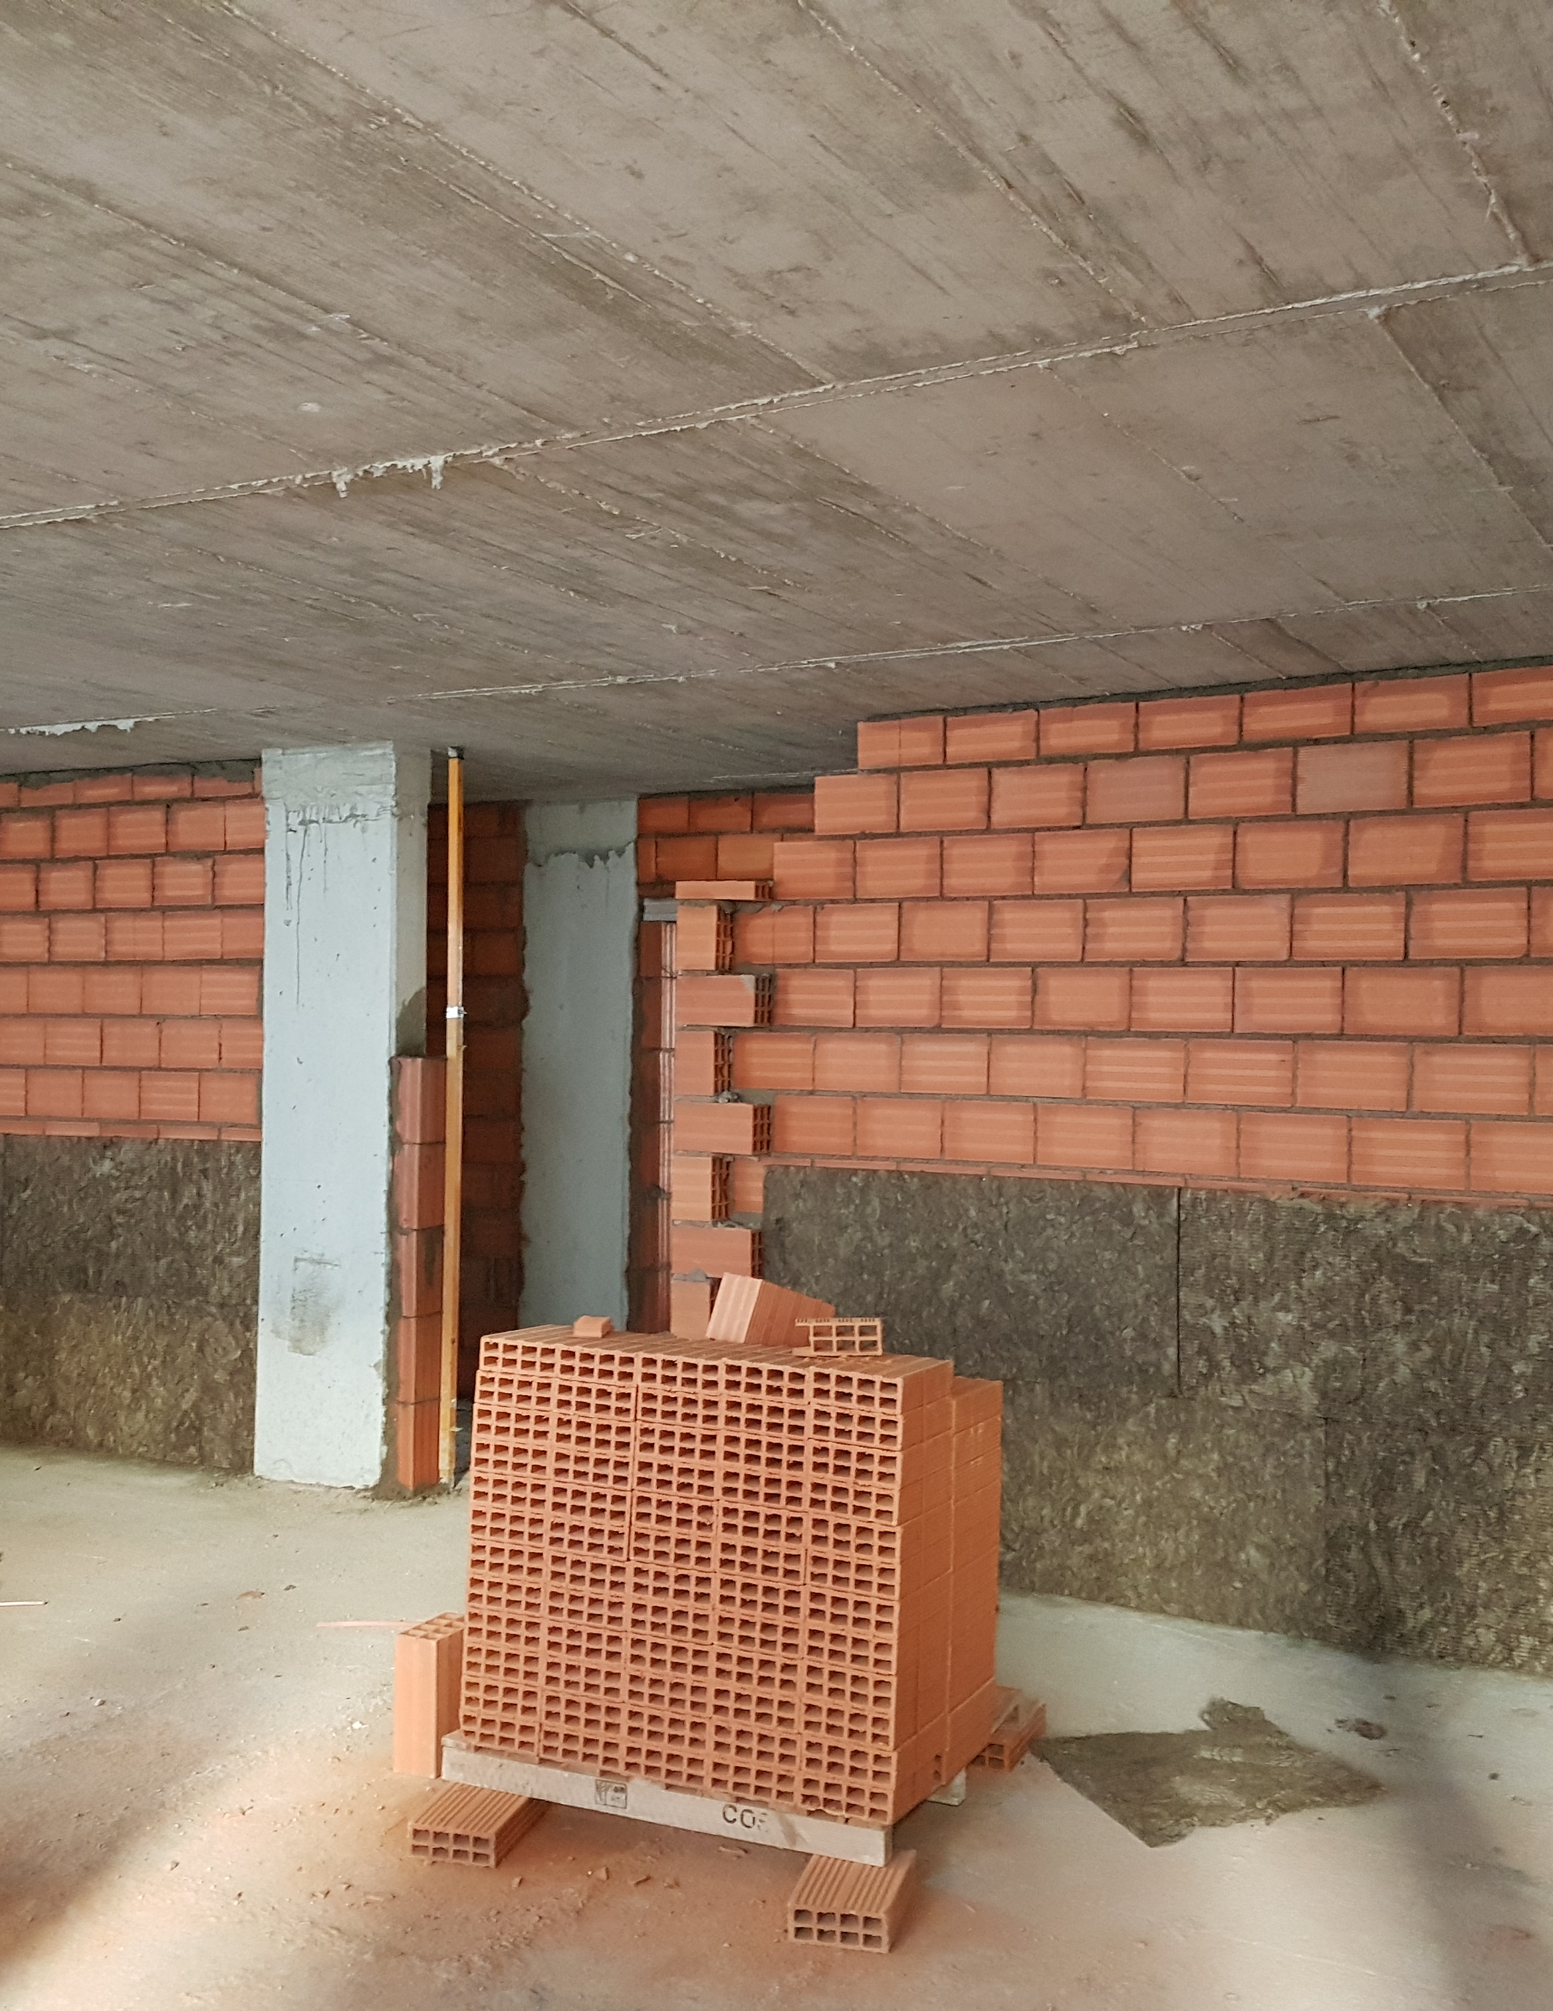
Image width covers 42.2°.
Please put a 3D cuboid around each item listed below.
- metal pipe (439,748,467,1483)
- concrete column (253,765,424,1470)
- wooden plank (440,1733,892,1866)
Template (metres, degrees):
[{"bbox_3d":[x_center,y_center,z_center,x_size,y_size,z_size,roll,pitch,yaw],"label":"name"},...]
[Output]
[{"bbox_3d":[-1.167,0.407,7.247,0.055,2.654,0.055,0,0,28],"label":"metal pipe"},{"bbox_3d":[-1.576,0.404,7.314,0.575,2.654,0.220,0,0,28],"label":"concrete column"},{"bbox_3d":[-0.240,1.616,4.105,1.008,0.075,0.050,0,0,24],"label":"wooden plank"}]

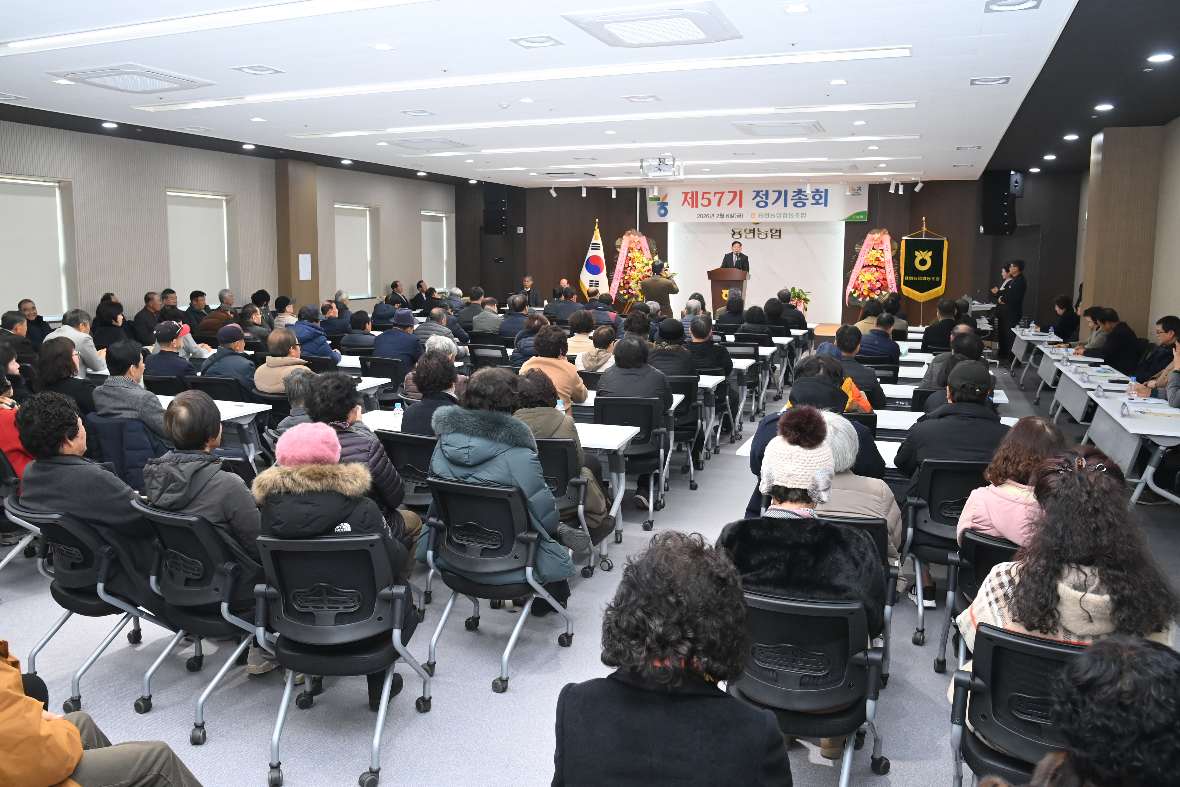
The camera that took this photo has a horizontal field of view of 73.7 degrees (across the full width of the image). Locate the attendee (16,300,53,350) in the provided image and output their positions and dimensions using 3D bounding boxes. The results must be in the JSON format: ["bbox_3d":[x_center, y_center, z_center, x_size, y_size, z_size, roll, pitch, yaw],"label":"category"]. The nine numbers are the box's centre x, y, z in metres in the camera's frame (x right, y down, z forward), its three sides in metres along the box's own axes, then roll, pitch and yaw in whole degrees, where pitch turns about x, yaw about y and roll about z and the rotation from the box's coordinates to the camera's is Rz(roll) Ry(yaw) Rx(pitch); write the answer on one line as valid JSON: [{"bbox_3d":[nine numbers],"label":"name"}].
[{"bbox_3d":[-5.456,-0.297,7.780,0.750,1.250,0.500,6,11,28],"label":"attendee"}]

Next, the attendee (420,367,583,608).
[{"bbox_3d":[-0.364,0.505,3.682,0.590,1.300,0.760,6,11,25],"label":"attendee"}]

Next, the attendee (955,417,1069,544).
[{"bbox_3d":[1.657,0.687,3.018,0.490,1.230,0.750,5,11,23],"label":"attendee"}]

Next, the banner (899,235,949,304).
[{"bbox_3d":[7.038,-2.610,16.583,0.932,1.363,0.060,5,11,23],"label":"banner"}]

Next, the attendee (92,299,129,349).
[{"bbox_3d":[-4.788,-0.315,8.033,0.500,1.240,0.750,8,12,35],"label":"attendee"}]

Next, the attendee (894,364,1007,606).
[{"bbox_3d":[1.868,0.490,3.986,0.580,1.280,0.800,5,11,23],"label":"attendee"}]

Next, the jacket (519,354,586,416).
[{"bbox_3d":[-0.266,0.018,5.752,0.520,0.620,0.450,5,11,27],"label":"jacket"}]

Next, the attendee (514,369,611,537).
[{"bbox_3d":[-0.215,0.420,4.521,0.530,1.180,0.800,3,10,11],"label":"attendee"}]

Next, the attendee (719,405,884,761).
[{"bbox_3d":[0.658,0.691,2.579,0.540,1.360,0.750,3,10,13],"label":"attendee"}]

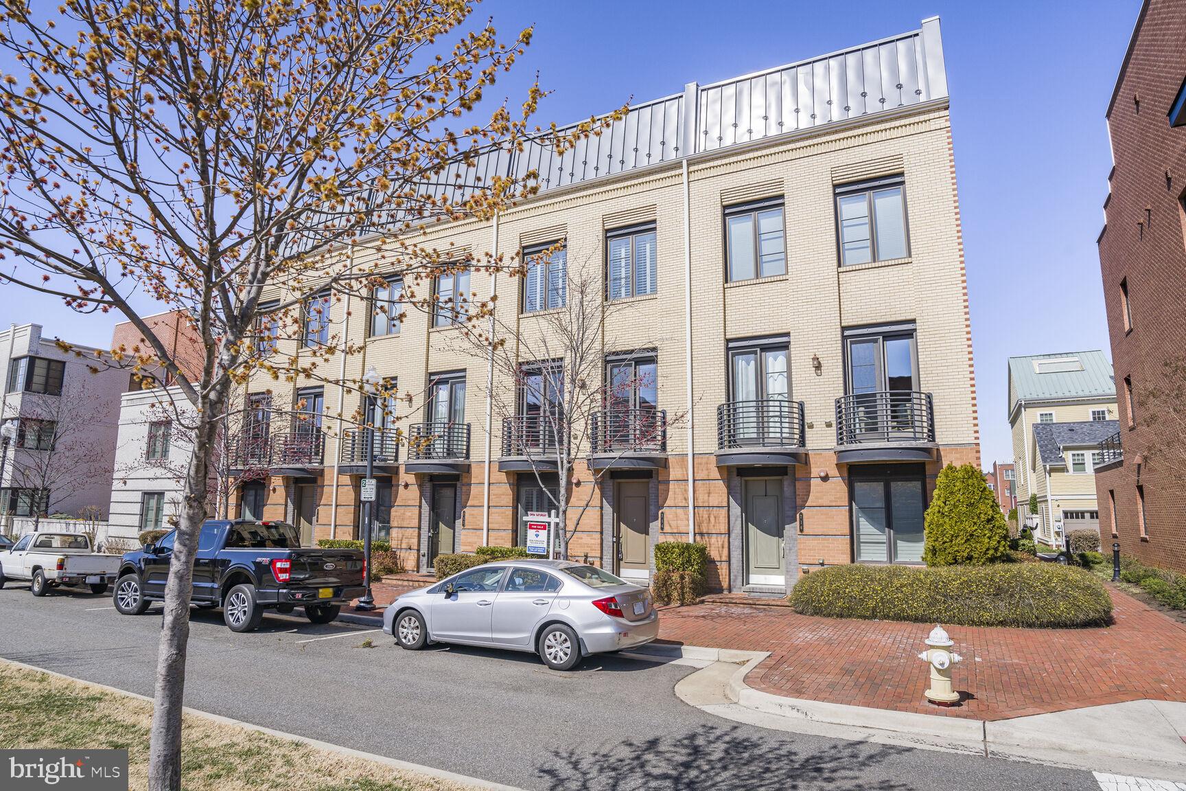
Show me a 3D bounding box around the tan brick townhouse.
[{"bbox_3d":[0.269,-0.689,24.486,22.448,13.148,12.000,-4,-10,26],"label":"tan brick townhouse"}]

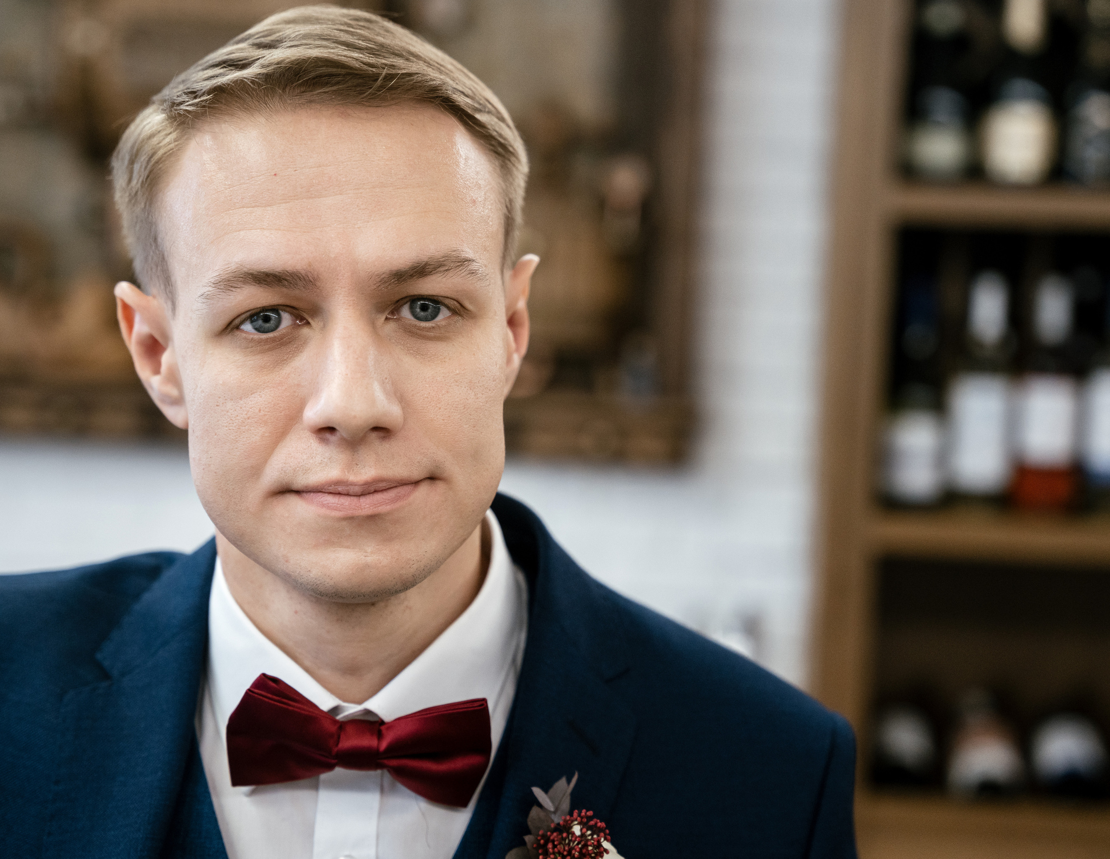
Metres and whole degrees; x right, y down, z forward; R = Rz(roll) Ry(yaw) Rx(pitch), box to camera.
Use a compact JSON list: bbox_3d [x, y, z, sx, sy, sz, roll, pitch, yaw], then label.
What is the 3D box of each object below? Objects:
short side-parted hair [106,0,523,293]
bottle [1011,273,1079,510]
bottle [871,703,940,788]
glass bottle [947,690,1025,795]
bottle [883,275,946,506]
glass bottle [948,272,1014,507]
[{"bbox_3d":[-0.103,-0.105,1.085,0.176,0.150,0.195,-6,4,-9],"label":"short side-parted hair"},{"bbox_3d":[0.616,-0.047,3.120,0.077,0.298,0.077,2,5,8],"label":"bottle"},{"bbox_3d":[0.457,0.412,3.267,0.079,0.079,0.295,2,20,8],"label":"bottle"},{"bbox_3d":[0.554,0.419,3.247,0.079,0.079,0.295,2,20,6],"label":"glass bottle"},{"bbox_3d":[0.452,-0.046,3.140,0.077,0.295,0.077,2,5,8],"label":"bottle"},{"bbox_3d":[0.535,-0.050,3.130,0.077,0.298,0.077,2,5,8],"label":"glass bottle"}]

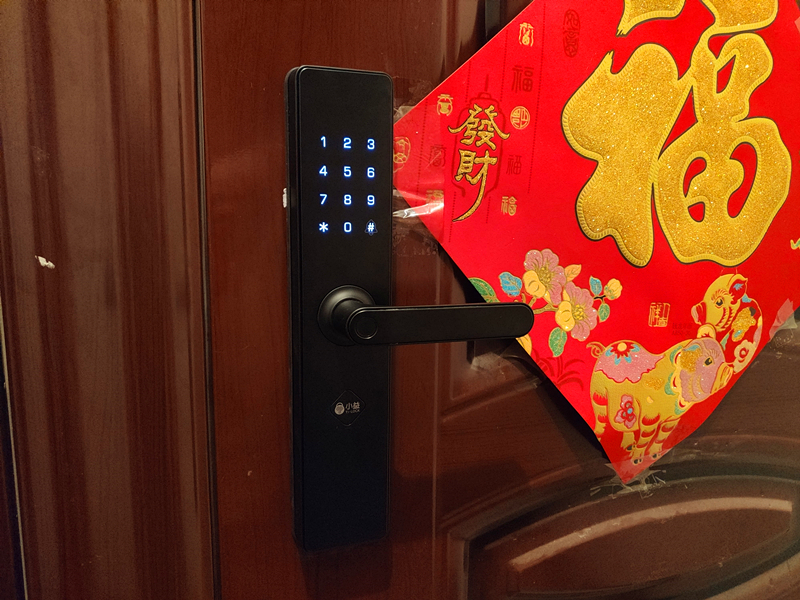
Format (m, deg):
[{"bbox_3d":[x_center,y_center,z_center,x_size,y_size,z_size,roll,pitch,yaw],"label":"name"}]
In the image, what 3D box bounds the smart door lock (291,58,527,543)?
[{"bbox_3d":[0.007,0.013,0.428,0.151,0.322,0.073,-3,10,-22],"label":"smart door lock"}]

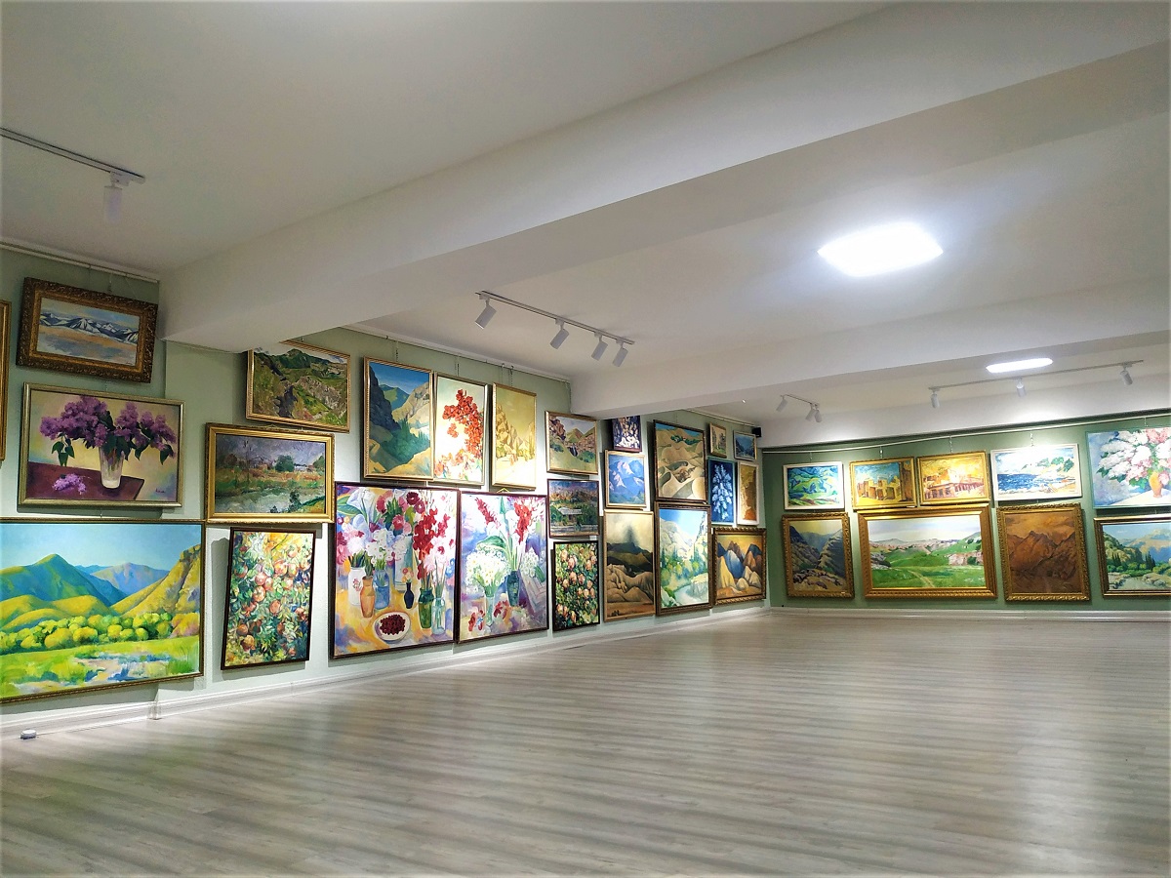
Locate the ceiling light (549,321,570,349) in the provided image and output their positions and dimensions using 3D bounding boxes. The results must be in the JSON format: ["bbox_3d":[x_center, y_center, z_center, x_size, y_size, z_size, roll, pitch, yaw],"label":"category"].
[{"bbox_3d":[-0.235,-0.920,7.159,0.170,0.250,0.080,-8,-10,37],"label":"ceiling light"}]

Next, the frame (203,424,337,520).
[{"bbox_3d":[-2.438,0.291,6.319,0.060,0.724,1.076,-8,-9,37],"label":"frame"}]

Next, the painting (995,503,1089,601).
[{"bbox_3d":[5.533,1.382,9.826,0.886,1.135,0.060,-8,-9,37],"label":"painting"}]

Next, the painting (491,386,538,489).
[{"bbox_3d":[-0.687,-0.013,7.934,0.040,0.971,0.580,-6,-9,37],"label":"painting"}]

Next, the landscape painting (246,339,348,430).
[{"bbox_3d":[-2.326,-0.436,6.611,0.050,0.670,0.924,-8,-11,37],"label":"landscape painting"}]

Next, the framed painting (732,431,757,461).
[{"bbox_3d":[2.346,0.108,11.879,0.040,0.388,0.624,-6,-9,37],"label":"framed painting"}]

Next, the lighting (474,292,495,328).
[{"bbox_3d":[-0.729,-0.932,5.918,0.150,0.240,0.080,-4,-8,16],"label":"lighting"}]

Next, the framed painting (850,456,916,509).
[{"bbox_3d":[4.262,0.645,11.611,0.869,0.703,0.050,-7,-8,32],"label":"framed painting"}]

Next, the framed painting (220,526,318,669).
[{"bbox_3d":[-2.221,1.114,5.740,0.035,0.948,0.640,-6,-9,37],"label":"framed painting"}]

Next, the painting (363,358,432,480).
[{"bbox_3d":[-1.698,-0.153,7.374,0.050,1.050,0.787,-7,-9,37],"label":"painting"}]

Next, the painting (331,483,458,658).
[{"bbox_3d":[-1.518,1.052,6.656,0.040,1.330,1.254,-6,-9,37],"label":"painting"}]

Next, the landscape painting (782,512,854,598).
[{"bbox_3d":[3.434,1.711,11.975,0.963,1.217,0.070,-7,-7,32],"label":"landscape painting"}]

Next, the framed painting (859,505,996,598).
[{"bbox_3d":[4.454,1.501,10.653,1.623,1.160,0.065,-8,-9,37],"label":"framed painting"}]

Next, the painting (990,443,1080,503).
[{"bbox_3d":[5.880,0.447,10.605,1.000,0.674,0.050,-6,-7,32],"label":"painting"}]

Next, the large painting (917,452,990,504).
[{"bbox_3d":[4.769,0.519,10.540,0.833,0.638,0.050,-8,-9,37],"label":"large painting"}]

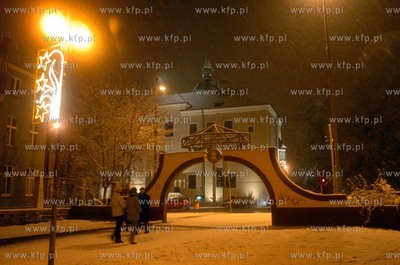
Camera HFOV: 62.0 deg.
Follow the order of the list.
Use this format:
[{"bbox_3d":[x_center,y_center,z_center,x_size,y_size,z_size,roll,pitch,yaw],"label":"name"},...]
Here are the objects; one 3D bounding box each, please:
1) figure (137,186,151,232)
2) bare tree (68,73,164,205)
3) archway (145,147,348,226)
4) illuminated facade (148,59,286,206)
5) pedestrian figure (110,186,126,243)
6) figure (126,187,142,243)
[{"bbox_3d":[-2.131,2.997,12.836,0.510,1.710,0.380,-5,-11,30],"label":"figure"},{"bbox_3d":[-5.233,0.727,21.173,5.600,8.960,5.200,0,-10,0],"label":"bare tree"},{"bbox_3d":[1.820,2.637,16.087,9.720,3.500,0.600,-3,-10,18],"label":"archway"},{"bbox_3d":[2.126,-0.447,44.908,16.500,19.150,13.000,-3,-10,18],"label":"illuminated facade"},{"bbox_3d":[-2.571,2.644,10.737,0.510,1.710,0.380,-5,-11,30],"label":"pedestrian figure"},{"bbox_3d":[-2.029,2.617,10.545,0.510,1.700,0.380,-5,-11,30],"label":"figure"}]

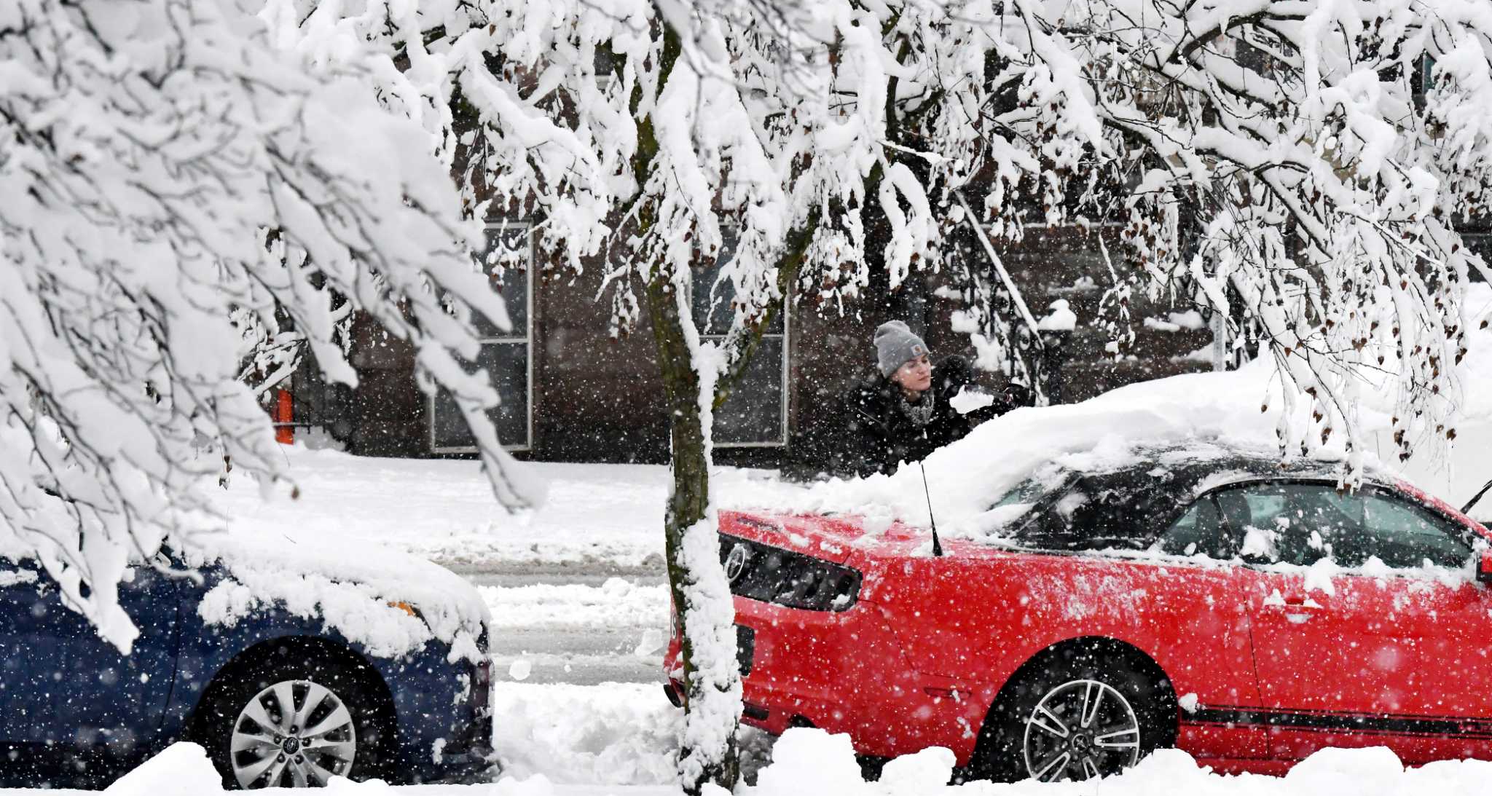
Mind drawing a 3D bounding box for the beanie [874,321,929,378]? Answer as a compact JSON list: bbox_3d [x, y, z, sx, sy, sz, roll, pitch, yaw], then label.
[{"bbox_3d":[0.603,-0.192,32.450,0.190,0.210,0.215,-14,0,-41],"label":"beanie"}]

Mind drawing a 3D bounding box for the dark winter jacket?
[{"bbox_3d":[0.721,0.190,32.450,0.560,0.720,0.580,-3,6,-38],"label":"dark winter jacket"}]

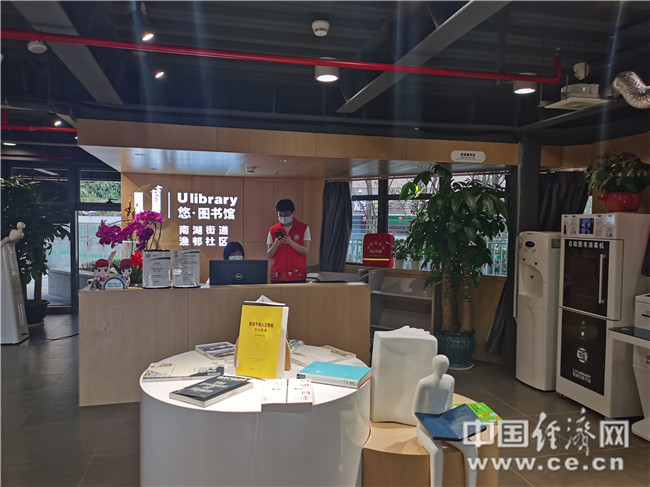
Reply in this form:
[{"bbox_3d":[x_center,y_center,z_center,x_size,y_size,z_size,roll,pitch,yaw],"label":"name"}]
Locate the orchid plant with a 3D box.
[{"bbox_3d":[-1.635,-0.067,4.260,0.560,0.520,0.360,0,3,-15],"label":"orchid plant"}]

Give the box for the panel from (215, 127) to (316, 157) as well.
[{"bbox_3d":[-0.480,-0.853,4.295,0.840,0.203,0.040,0,3,-15],"label":"panel"}]

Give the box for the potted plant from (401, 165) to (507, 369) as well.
[{"bbox_3d":[1.308,0.247,5.153,1.000,1.980,0.920,1,2,15],"label":"potted plant"}]

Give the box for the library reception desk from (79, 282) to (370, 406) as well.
[{"bbox_3d":[-0.822,0.802,4.470,2.329,0.891,0.649,0,2,-14],"label":"library reception desk"}]

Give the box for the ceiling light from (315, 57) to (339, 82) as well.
[{"bbox_3d":[0.011,-1.288,3.779,0.170,0.135,0.170,0,2,-14],"label":"ceiling light"}]

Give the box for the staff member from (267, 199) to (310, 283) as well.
[{"bbox_3d":[-0.383,0.392,5.271,0.480,1.705,0.360,1,3,3],"label":"staff member"}]

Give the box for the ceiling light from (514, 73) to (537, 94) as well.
[{"bbox_3d":[1.527,-1.220,3.870,0.166,0.120,0.166,0,3,-15],"label":"ceiling light"}]

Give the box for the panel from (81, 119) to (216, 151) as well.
[{"bbox_3d":[-1.412,-0.865,4.103,1.067,0.204,0.040,0,2,-14],"label":"panel"}]

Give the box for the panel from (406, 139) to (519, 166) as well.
[{"bbox_3d":[1.306,-0.854,4.775,1.171,0.203,0.040,0,3,-15],"label":"panel"}]

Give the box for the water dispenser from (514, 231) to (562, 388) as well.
[{"bbox_3d":[2.044,0.604,4.612,0.437,1.356,0.417,0,2,-14],"label":"water dispenser"}]

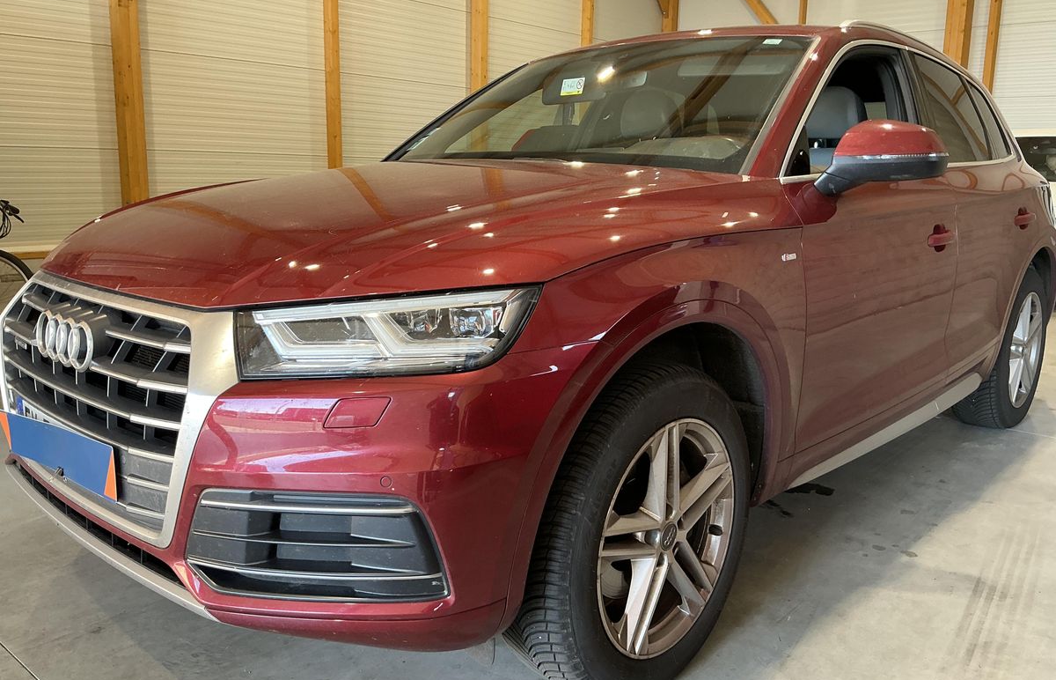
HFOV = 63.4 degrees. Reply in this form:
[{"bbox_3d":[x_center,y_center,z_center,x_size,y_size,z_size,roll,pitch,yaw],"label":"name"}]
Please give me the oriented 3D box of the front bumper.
[{"bbox_3d":[-0.749,0.227,2.037,1.860,0.600,0.630,10,15,43],"label":"front bumper"}]

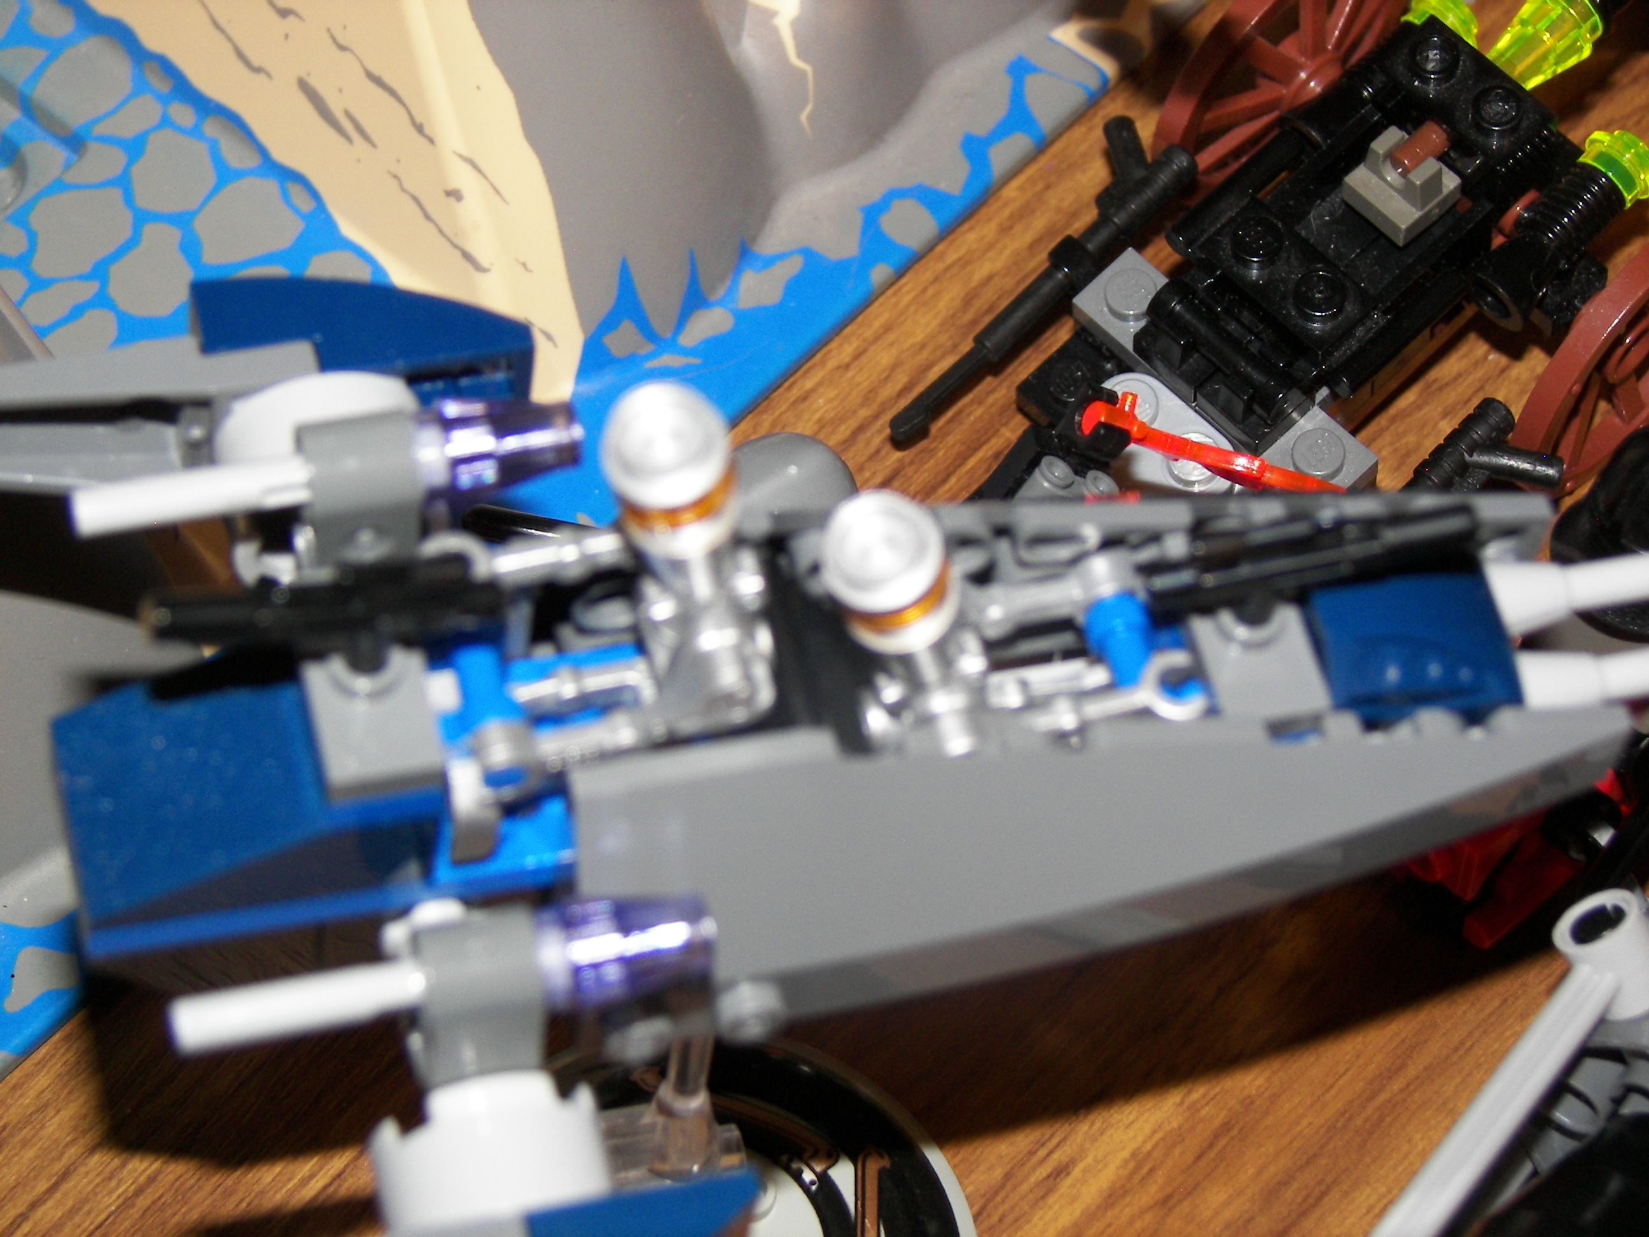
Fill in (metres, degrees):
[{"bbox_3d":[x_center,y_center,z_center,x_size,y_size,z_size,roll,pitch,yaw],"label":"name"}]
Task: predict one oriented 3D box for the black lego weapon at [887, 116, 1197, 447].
[{"bbox_3d":[0.018,-0.033,0.472,0.041,0.005,0.011,-43,70,-15],"label":"black lego weapon"}]

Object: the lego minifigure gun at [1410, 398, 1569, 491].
[{"bbox_3d":[0.057,-0.009,0.458,0.025,0.004,0.011,-43,55,-15],"label":"lego minifigure gun"}]

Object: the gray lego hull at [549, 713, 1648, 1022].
[{"bbox_3d":[0.020,0.017,0.361,0.080,0.024,0.010,-4,21,-13],"label":"gray lego hull"}]

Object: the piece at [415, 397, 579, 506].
[{"bbox_3d":[-0.023,-0.012,0.350,0.011,0.008,0.008,-6,59,-13],"label":"piece"}]

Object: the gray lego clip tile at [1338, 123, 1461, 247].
[{"bbox_3d":[0.054,-0.041,0.462,0.008,0.008,0.008,-43,70,-15],"label":"gray lego clip tile"}]

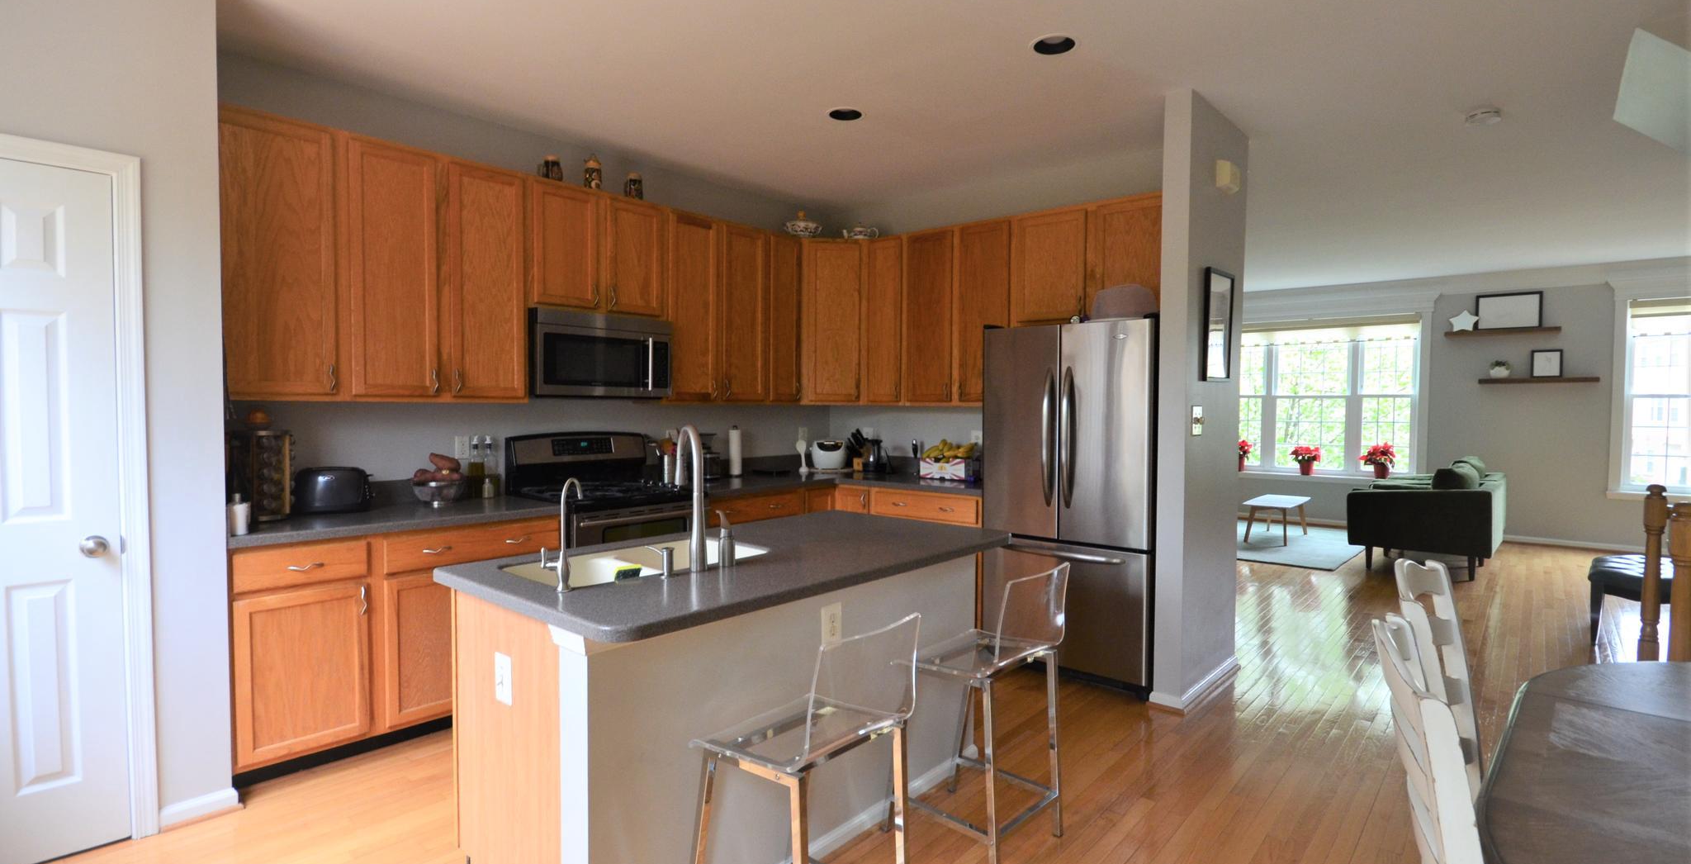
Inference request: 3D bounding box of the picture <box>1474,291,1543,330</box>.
[{"bbox_3d":[6.535,-1.190,6.936,0.485,0.345,0.025,2,2,43],"label":"picture"}]

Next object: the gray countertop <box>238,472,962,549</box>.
[{"bbox_3d":[-0.761,0.340,3.454,1.550,0.040,3.490,2,3,45],"label":"gray countertop"}]

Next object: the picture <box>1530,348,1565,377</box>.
[{"bbox_3d":[6.743,-0.654,6.756,0.220,0.270,0.020,2,2,43],"label":"picture"}]

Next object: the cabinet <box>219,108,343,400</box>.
[{"bbox_3d":[-2.269,-0.651,2.763,0.340,1.069,0.425,2,3,45],"label":"cabinet"}]

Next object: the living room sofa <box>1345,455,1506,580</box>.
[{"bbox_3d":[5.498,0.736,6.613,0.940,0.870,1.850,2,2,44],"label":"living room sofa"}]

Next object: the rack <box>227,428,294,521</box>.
[{"bbox_3d":[-2.262,0.168,2.766,0.180,0.345,0.180,-1,2,-45],"label":"rack"}]

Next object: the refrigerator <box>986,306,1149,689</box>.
[{"bbox_3d":[1.248,0.353,3.696,0.830,1.770,0.770,2,2,35],"label":"refrigerator"}]

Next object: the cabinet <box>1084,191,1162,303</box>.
[{"bbox_3d":[1.575,-0.900,3.722,0.440,0.614,0.345,2,2,35],"label":"cabinet"}]

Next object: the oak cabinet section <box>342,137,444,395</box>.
[{"bbox_3d":[-1.990,-0.663,3.036,0.330,1.062,0.369,2,3,42],"label":"oak cabinet section"}]

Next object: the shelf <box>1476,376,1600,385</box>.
[{"bbox_3d":[6.665,-0.490,6.778,0.830,0.050,0.170,2,2,43],"label":"shelf"}]

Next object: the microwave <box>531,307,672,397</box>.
[{"bbox_3d":[-1.316,-0.377,3.665,0.410,0.427,0.745,2,3,45],"label":"microwave"}]

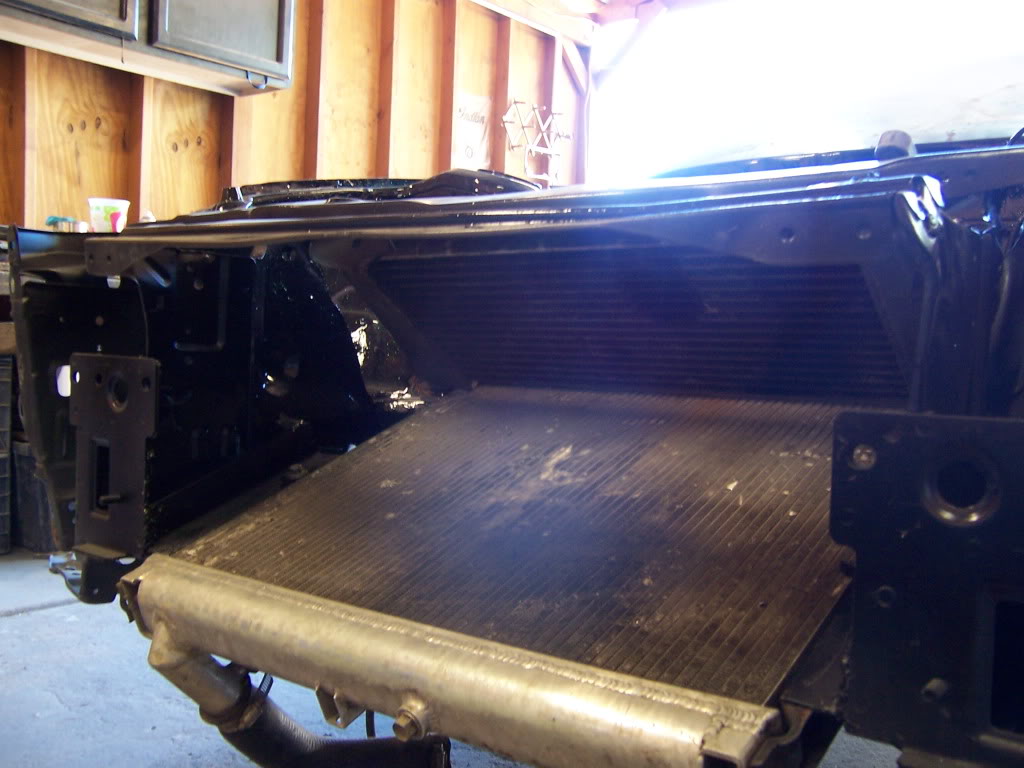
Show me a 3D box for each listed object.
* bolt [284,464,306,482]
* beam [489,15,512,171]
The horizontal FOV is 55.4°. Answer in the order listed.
[{"bbox_3d":[-0.253,0.104,1.140,0.024,0.016,0.024,0,15,34],"label":"bolt"},{"bbox_3d":[-0.082,-0.751,5.205,0.090,2.330,0.040,4,3,41],"label":"beam"}]

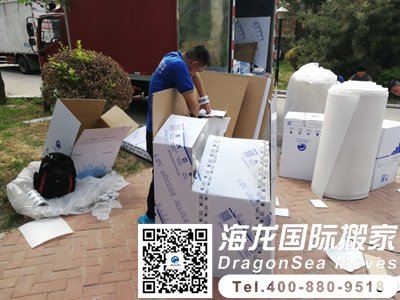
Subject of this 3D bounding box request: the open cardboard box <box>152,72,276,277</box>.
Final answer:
[{"bbox_3d":[0.197,0.133,2.436,0.760,1.220,1.080,4,21,11],"label":"open cardboard box"}]

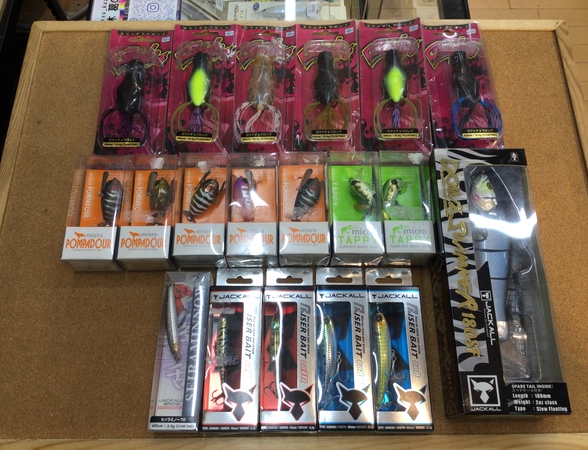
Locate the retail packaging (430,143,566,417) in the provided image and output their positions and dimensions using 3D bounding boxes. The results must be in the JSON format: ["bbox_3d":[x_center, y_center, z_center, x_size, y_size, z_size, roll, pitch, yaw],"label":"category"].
[{"bbox_3d":[0.167,0.046,0.466,0.081,0.051,0.226,0,68,0],"label":"retail packaging"}]

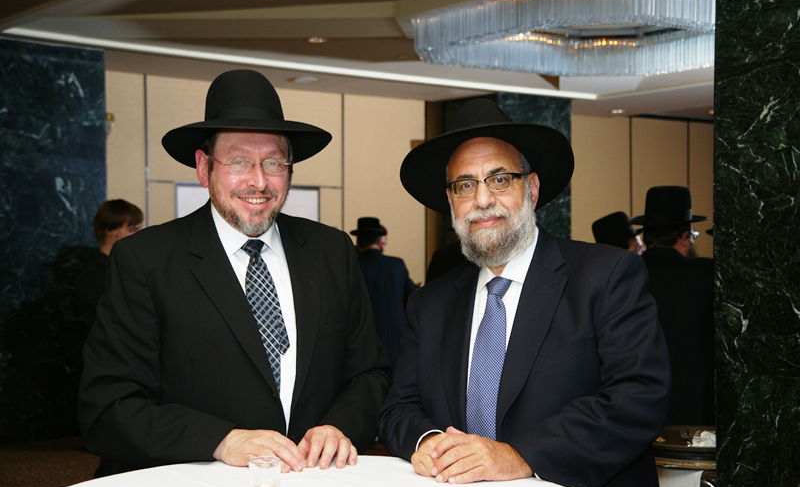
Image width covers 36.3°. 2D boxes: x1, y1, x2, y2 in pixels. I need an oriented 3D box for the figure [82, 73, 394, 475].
[{"bbox_3d":[-0.320,0.590,2.420,0.620,1.820,0.500,0,0,-20],"label":"figure"}]

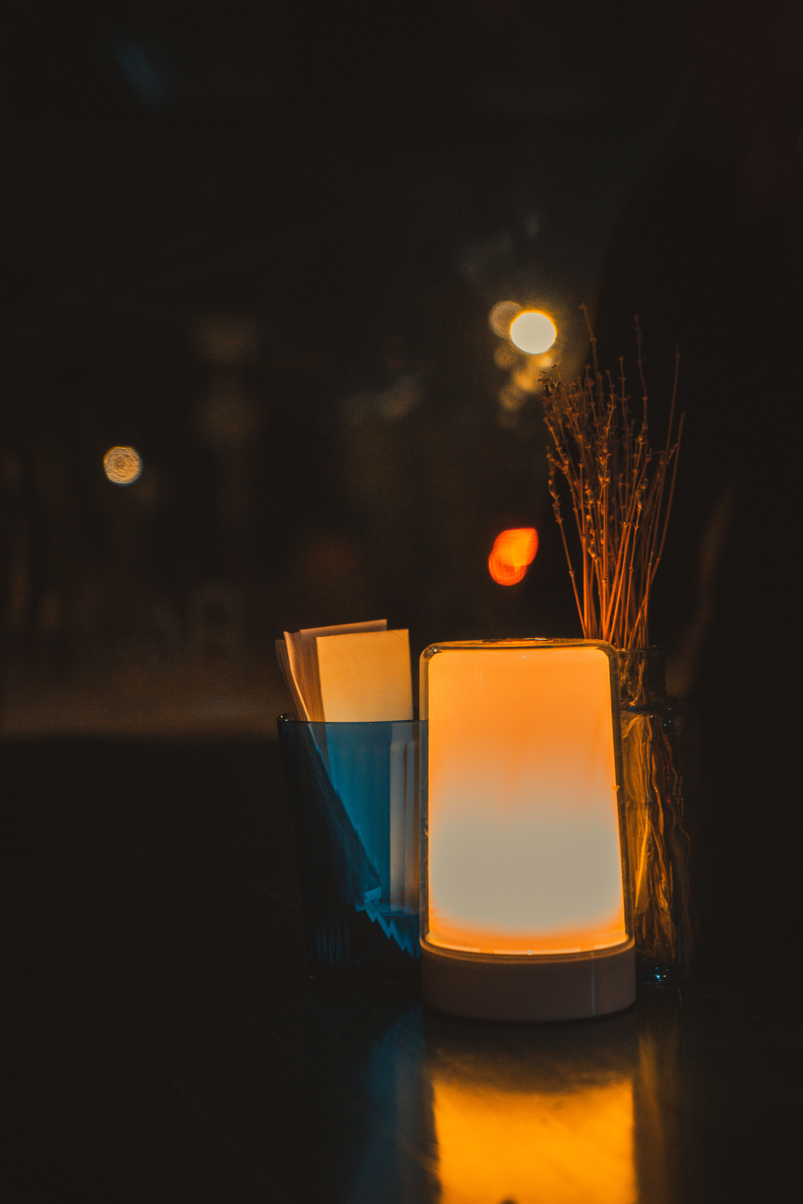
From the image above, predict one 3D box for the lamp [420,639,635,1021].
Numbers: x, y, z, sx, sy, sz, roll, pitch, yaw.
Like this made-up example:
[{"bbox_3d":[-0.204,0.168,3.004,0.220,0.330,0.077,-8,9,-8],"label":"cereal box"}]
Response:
[{"bbox_3d":[0.057,0.102,1.028,0.100,0.167,0.100,-2,2,0],"label":"lamp"}]

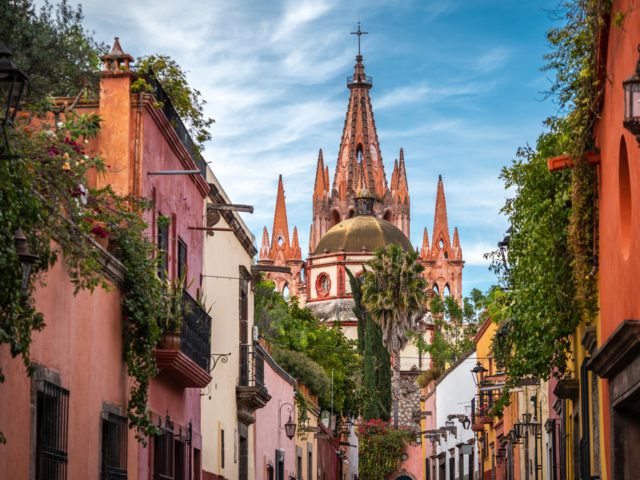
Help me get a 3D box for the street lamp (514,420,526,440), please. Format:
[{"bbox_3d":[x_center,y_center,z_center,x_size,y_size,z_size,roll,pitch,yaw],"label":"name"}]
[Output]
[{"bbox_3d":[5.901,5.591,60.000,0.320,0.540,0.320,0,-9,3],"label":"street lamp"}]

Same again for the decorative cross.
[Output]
[{"bbox_3d":[4.467,-22.732,230.000,2.000,3.800,0.220,0,-9,0],"label":"decorative cross"}]

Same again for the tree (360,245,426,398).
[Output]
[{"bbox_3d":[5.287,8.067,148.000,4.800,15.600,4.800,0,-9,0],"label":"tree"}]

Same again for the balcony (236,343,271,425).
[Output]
[{"bbox_3d":[-1.623,3.555,50.000,0.550,1.900,2.800,0,-9,3],"label":"balcony"}]

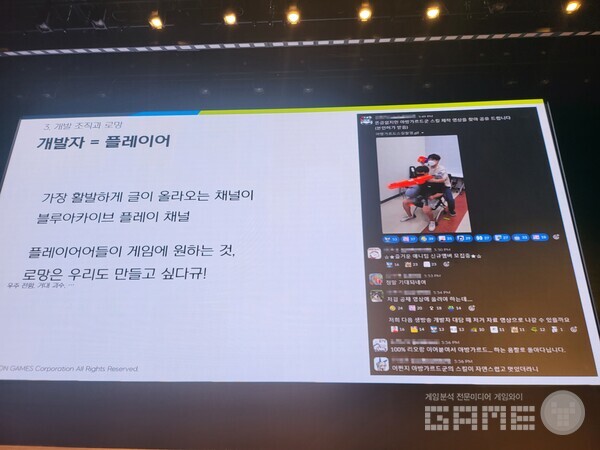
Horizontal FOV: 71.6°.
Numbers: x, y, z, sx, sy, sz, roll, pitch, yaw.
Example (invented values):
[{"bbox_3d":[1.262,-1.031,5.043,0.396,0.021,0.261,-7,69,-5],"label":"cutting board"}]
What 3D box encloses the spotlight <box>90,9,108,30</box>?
[{"bbox_3d":[-4.127,-4.230,8.562,0.336,0.403,0.358,-1,-55,3],"label":"spotlight"}]

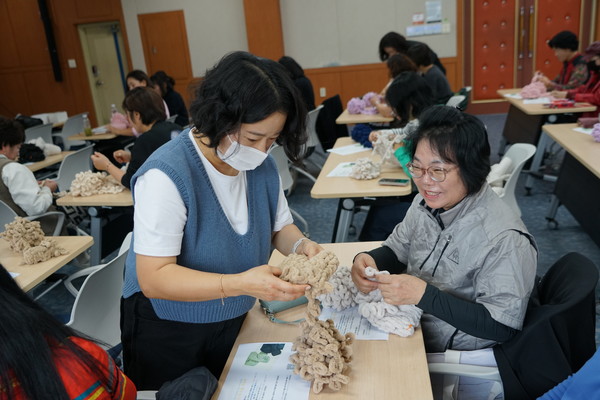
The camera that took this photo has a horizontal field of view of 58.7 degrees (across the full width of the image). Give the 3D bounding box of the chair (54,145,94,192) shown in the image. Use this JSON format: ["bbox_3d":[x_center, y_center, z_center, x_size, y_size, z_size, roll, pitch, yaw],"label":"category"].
[{"bbox_3d":[-1.847,-0.006,4.216,0.560,0.820,0.570,-2,17,10],"label":"chair"}]

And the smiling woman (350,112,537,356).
[{"bbox_3d":[0.466,0.402,1.421,0.700,1.260,0.520,-12,19,-21],"label":"smiling woman"}]

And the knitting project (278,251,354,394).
[{"bbox_3d":[0.040,0.263,1.221,0.180,0.230,0.270,-2,17,10],"label":"knitting project"}]

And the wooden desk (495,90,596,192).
[{"bbox_3d":[2.300,-0.622,5.147,0.520,0.720,1.530,-2,17,10],"label":"wooden desk"}]

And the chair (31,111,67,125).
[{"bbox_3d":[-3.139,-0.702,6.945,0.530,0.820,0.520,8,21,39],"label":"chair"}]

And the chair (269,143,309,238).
[{"bbox_3d":[-0.224,-0.091,4.437,0.560,0.810,0.520,4,21,27],"label":"chair"}]

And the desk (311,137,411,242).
[{"bbox_3d":[0.411,0.102,3.231,0.478,0.720,1.242,-2,18,10],"label":"desk"}]

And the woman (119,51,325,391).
[{"bbox_3d":[-0.161,0.326,1.445,0.500,1.450,0.470,5,19,31],"label":"woman"}]

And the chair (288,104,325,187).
[{"bbox_3d":[-0.004,-0.437,4.853,0.550,0.800,0.550,3,20,24],"label":"chair"}]

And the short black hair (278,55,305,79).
[{"bbox_3d":[-0.103,-1.146,4.754,0.230,0.250,0.200,2,19,19],"label":"short black hair"}]

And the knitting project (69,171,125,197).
[{"bbox_3d":[-1.162,-0.106,3.029,0.280,0.120,0.200,-2,17,10],"label":"knitting project"}]

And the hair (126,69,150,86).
[{"bbox_3d":[-1.411,-1.050,4.739,0.220,0.220,0.200,-8,18,-9],"label":"hair"}]

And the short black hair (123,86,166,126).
[{"bbox_3d":[-0.819,-0.501,2.866,0.220,0.210,0.190,-2,18,10],"label":"short black hair"}]

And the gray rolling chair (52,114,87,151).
[{"bbox_3d":[-2.838,-0.590,6.504,0.560,0.820,0.570,-2,17,10],"label":"gray rolling chair"}]

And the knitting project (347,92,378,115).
[{"bbox_3d":[0.564,-0.857,4.683,0.280,0.170,0.220,-2,18,10],"label":"knitting project"}]

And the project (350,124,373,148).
[{"bbox_3d":[0.420,-0.436,3.634,0.150,0.130,0.150,-2,17,10],"label":"project"}]

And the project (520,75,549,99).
[{"bbox_3d":[2.087,-1.028,4.724,0.260,0.220,0.240,-2,18,10],"label":"project"}]

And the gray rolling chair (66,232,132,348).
[{"bbox_3d":[-0.822,0.550,2.061,0.550,0.800,0.550,-1,19,12],"label":"gray rolling chair"}]

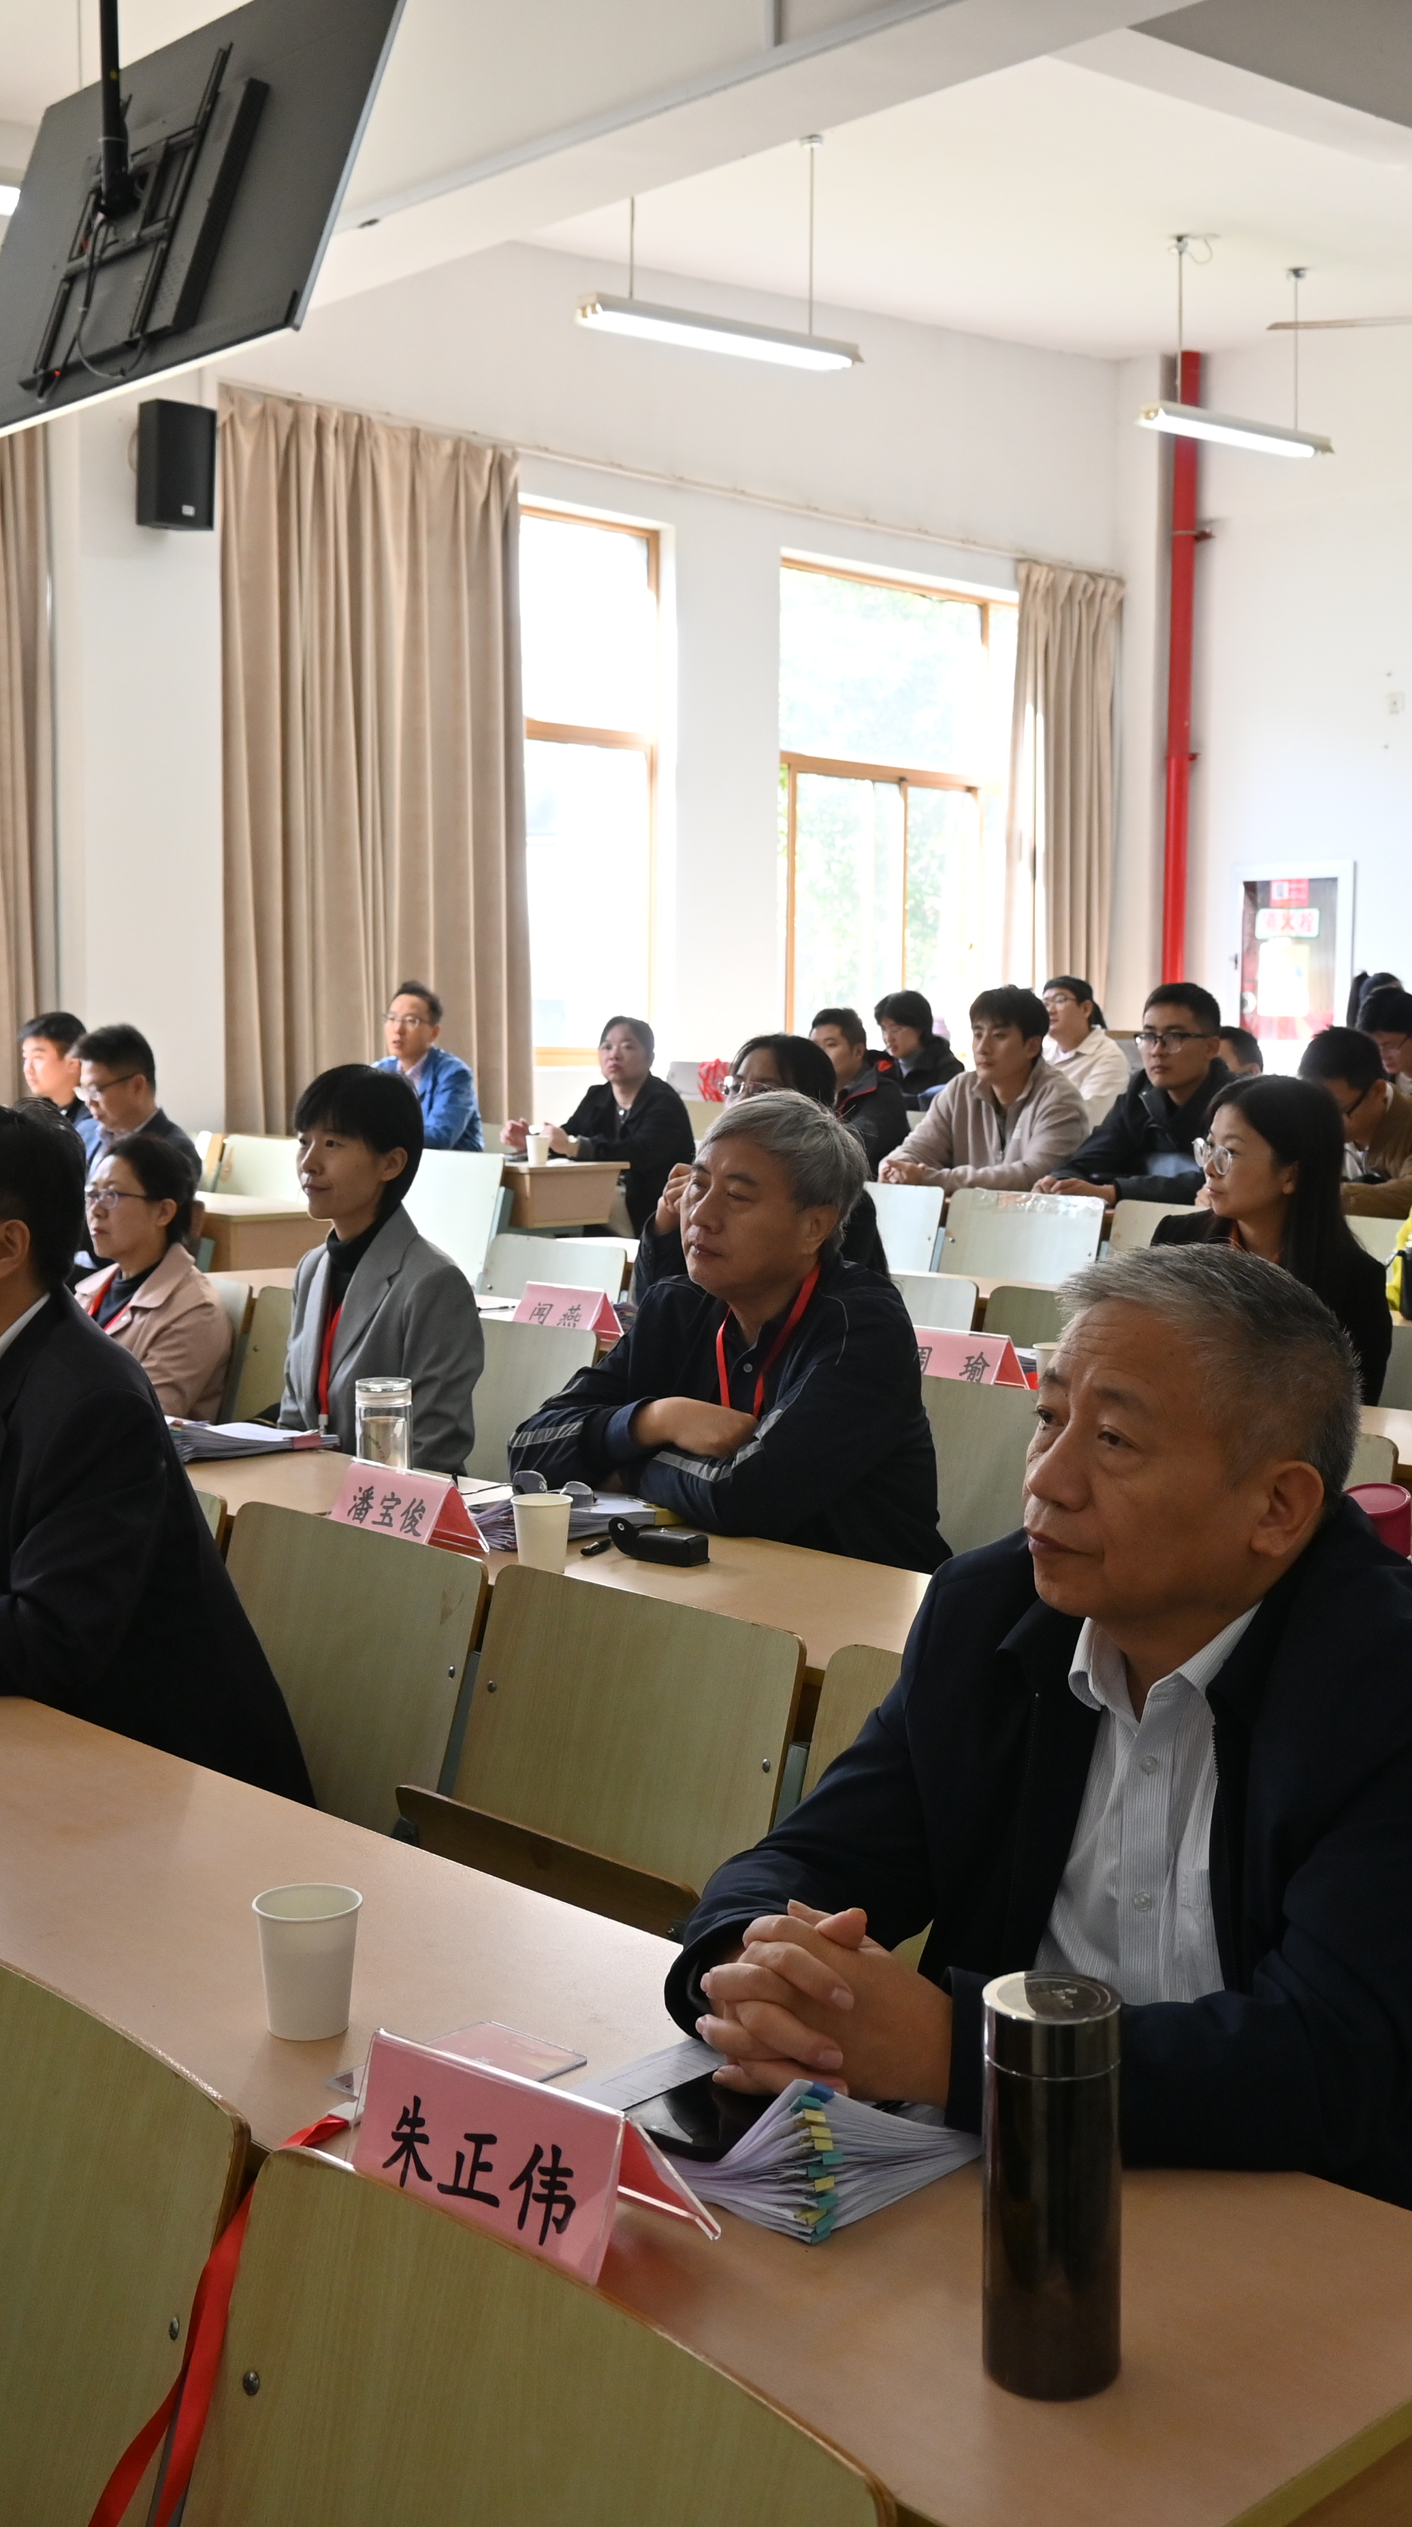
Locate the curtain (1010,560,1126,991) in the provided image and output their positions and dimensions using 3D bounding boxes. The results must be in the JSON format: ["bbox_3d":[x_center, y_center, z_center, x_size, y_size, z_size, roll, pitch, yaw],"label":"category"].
[{"bbox_3d":[1.846,-2.028,12.727,0.900,2.850,0.150,-5,7,-44],"label":"curtain"}]

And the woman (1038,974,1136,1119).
[{"bbox_3d":[1.349,-0.441,9.213,0.660,1.200,0.500,-4,7,-43],"label":"woman"}]

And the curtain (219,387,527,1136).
[{"bbox_3d":[-1.254,-1.824,9.800,1.438,2.793,0.160,-4,7,-43],"label":"curtain"}]

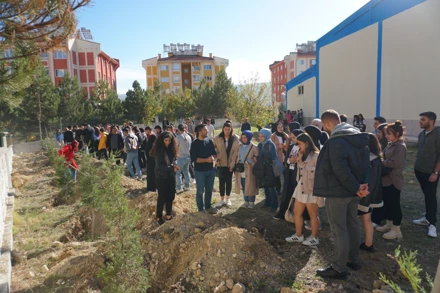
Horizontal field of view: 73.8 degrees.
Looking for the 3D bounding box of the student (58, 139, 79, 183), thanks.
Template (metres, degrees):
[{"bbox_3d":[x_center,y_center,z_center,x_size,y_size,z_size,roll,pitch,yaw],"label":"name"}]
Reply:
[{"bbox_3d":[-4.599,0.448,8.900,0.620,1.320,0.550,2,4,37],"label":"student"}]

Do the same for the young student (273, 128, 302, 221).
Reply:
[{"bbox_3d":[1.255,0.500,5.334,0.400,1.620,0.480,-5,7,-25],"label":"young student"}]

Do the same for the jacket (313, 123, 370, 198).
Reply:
[{"bbox_3d":[1.308,0.142,3.150,0.540,0.779,0.560,2,4,32],"label":"jacket"}]

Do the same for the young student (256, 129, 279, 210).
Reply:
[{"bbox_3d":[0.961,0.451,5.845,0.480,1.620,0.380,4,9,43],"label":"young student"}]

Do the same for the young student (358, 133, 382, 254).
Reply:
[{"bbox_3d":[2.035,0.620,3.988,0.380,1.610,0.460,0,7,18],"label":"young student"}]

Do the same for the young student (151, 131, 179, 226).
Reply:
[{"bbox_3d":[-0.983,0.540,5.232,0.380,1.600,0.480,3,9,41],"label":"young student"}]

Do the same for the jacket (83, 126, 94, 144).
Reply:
[{"bbox_3d":[-6.189,-0.518,13.800,0.450,0.847,0.520,2,3,30],"label":"jacket"}]

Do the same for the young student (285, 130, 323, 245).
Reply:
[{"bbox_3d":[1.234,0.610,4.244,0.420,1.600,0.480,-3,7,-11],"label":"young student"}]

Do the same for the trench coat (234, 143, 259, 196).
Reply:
[{"bbox_3d":[0.542,0.460,6.000,0.500,1.105,0.340,1,3,14],"label":"trench coat"}]

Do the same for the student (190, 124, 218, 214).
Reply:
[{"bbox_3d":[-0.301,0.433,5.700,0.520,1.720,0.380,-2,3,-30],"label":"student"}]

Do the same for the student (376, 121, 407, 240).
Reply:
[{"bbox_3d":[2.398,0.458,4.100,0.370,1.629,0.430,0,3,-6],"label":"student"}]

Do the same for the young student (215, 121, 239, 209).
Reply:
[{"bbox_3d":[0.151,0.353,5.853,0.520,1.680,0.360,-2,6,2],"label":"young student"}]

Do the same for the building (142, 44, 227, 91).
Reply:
[{"bbox_3d":[-9.393,-16.763,81.000,21.500,19.500,16.000,-3,7,-6],"label":"building"}]

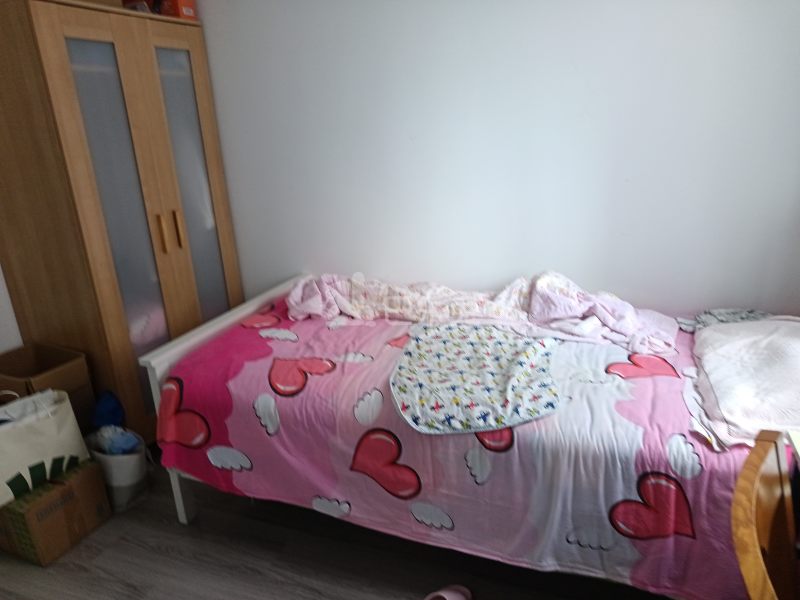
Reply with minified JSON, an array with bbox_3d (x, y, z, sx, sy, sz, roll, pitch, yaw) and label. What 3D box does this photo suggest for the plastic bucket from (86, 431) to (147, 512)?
[{"bbox_3d":[-1.065,0.652,2.115,0.220,0.250,0.220,-3,19,1],"label":"plastic bucket"}]

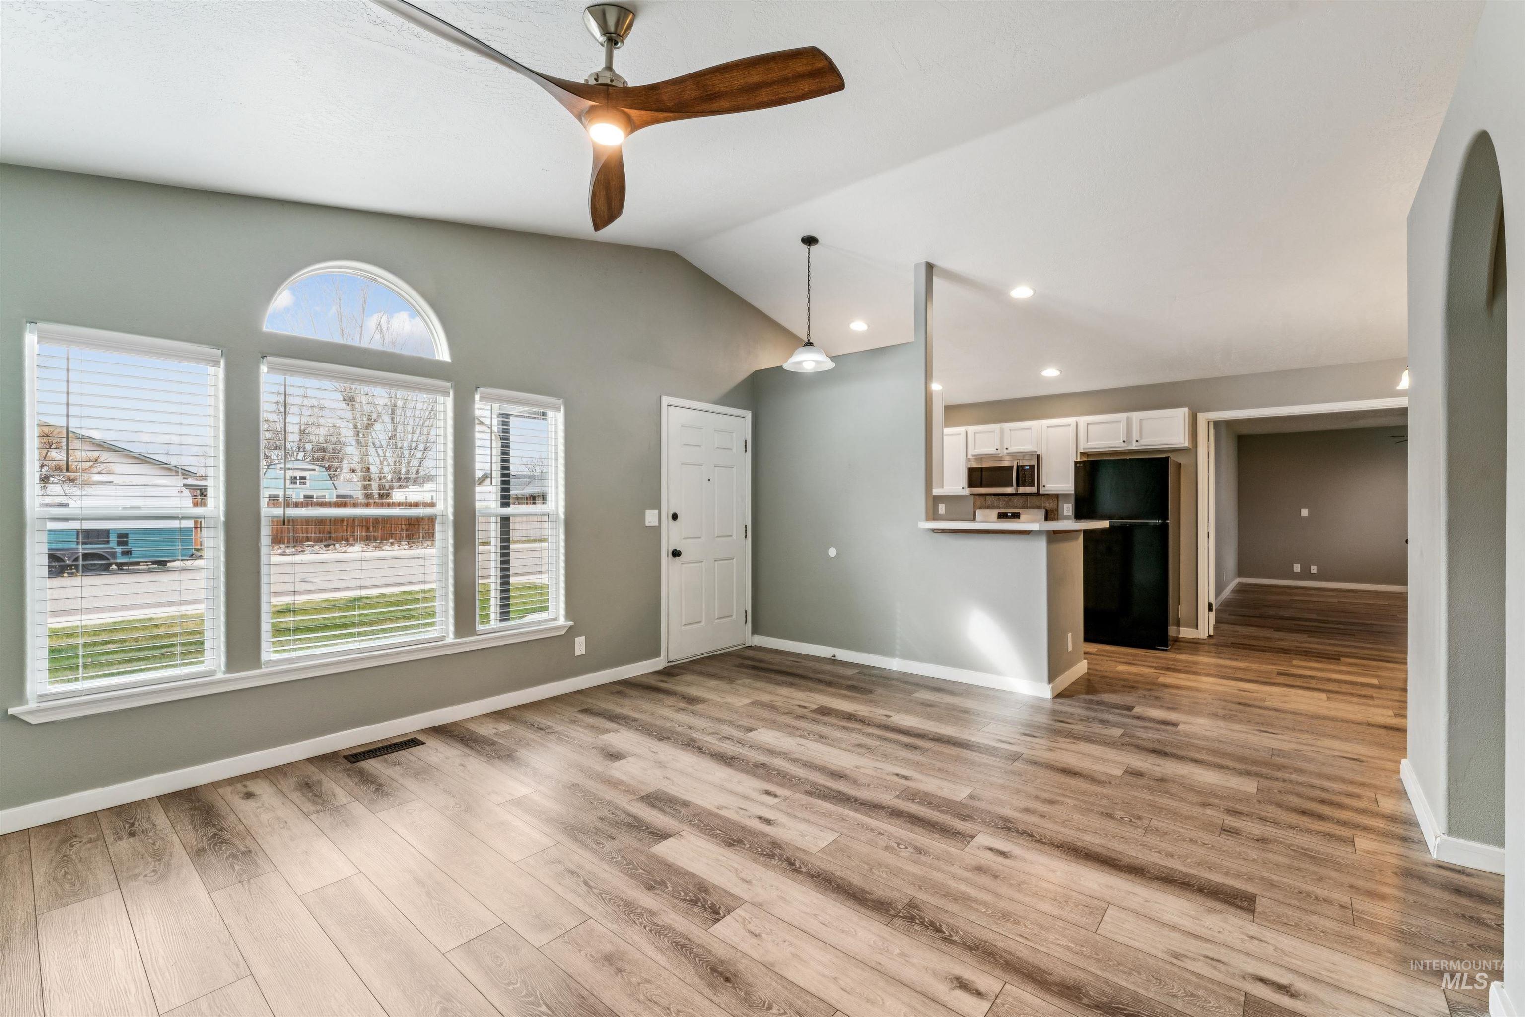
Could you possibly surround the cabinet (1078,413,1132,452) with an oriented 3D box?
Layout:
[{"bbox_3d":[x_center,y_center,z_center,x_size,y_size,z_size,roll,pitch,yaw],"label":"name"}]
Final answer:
[{"bbox_3d":[3.499,-0.736,6.446,0.470,0.378,0.347,0,0,40],"label":"cabinet"}]

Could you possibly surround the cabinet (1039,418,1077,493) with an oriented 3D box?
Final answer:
[{"bbox_3d":[3.176,-0.540,6.721,0.365,0.770,0.347,0,0,40],"label":"cabinet"}]

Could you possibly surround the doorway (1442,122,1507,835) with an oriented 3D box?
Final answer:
[{"bbox_3d":[2.143,0.079,1.859,0.116,2.317,0.928,0,0,40],"label":"doorway"}]

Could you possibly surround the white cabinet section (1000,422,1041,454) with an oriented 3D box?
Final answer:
[{"bbox_3d":[2.882,-0.754,6.952,0.391,0.360,0.320,0,0,40],"label":"white cabinet section"}]

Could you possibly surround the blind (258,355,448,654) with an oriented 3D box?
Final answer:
[{"bbox_3d":[-2.134,0.012,3.405,0.062,1.473,0.875,0,0,40],"label":"blind"}]

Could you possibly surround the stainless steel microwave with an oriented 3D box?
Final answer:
[{"bbox_3d":[2.719,-0.360,7.059,0.761,0.406,0.396,0,0,40],"label":"stainless steel microwave"}]

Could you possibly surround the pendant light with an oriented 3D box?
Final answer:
[{"bbox_3d":[0.341,-1.518,4.657,0.378,0.951,0.378,0,0,0],"label":"pendant light"}]

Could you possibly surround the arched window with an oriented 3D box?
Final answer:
[{"bbox_3d":[-2.151,-1.075,3.413,0.105,0.442,0.891,0,0,40],"label":"arched window"}]

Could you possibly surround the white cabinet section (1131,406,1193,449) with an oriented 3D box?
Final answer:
[{"bbox_3d":[3.855,-0.747,6.141,0.470,0.374,0.320,0,0,40],"label":"white cabinet section"}]

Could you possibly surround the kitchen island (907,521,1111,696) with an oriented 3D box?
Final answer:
[{"bbox_3d":[1.804,0.665,4.646,1.003,1.145,1.151,0,0,40],"label":"kitchen island"}]

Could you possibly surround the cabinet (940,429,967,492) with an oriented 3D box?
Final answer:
[{"bbox_3d":[2.302,-0.539,7.461,0.353,0.774,0.347,0,0,40],"label":"cabinet"}]

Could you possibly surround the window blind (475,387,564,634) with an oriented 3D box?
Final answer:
[{"bbox_3d":[-1.563,0.012,4.078,0.062,1.473,0.582,0,0,40],"label":"window blind"}]

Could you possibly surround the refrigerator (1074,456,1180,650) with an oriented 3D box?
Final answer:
[{"bbox_3d":[3.485,0.398,6.045,0.748,1.680,0.805,0,0,40],"label":"refrigerator"}]

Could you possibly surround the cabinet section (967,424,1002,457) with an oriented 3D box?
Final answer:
[{"bbox_3d":[2.585,-0.754,7.199,0.381,0.360,0.320,0,0,40],"label":"cabinet section"}]

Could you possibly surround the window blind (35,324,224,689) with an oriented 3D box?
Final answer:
[{"bbox_3d":[-2.719,0.020,2.742,0.105,1.496,0.594,0,0,40],"label":"window blind"}]

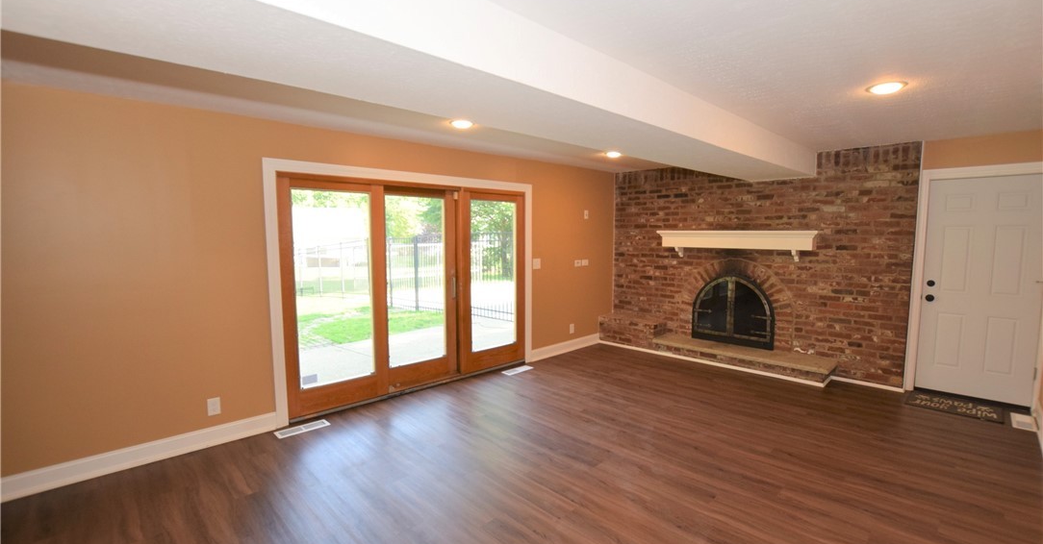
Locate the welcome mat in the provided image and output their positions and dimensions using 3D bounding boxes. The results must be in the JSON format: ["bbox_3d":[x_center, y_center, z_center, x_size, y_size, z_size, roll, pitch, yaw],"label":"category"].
[{"bbox_3d":[3.939,1.222,3.957,0.460,0.012,0.620,-5,7,-44],"label":"welcome mat"}]

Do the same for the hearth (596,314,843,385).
[{"bbox_3d":[2.268,0.908,5.535,0.400,0.370,2.750,-5,7,-44],"label":"hearth"}]

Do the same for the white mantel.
[{"bbox_3d":[2.512,-0.325,5.242,0.220,0.345,1.810,-5,7,-44],"label":"white mantel"}]

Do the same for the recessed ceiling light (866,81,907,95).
[{"bbox_3d":[2.187,-1.099,2.603,0.190,0.020,0.190,-5,7,-44],"label":"recessed ceiling light"}]

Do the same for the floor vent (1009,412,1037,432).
[{"bbox_3d":[4.196,1.249,3.628,0.400,0.012,0.140,-5,7,-44],"label":"floor vent"}]

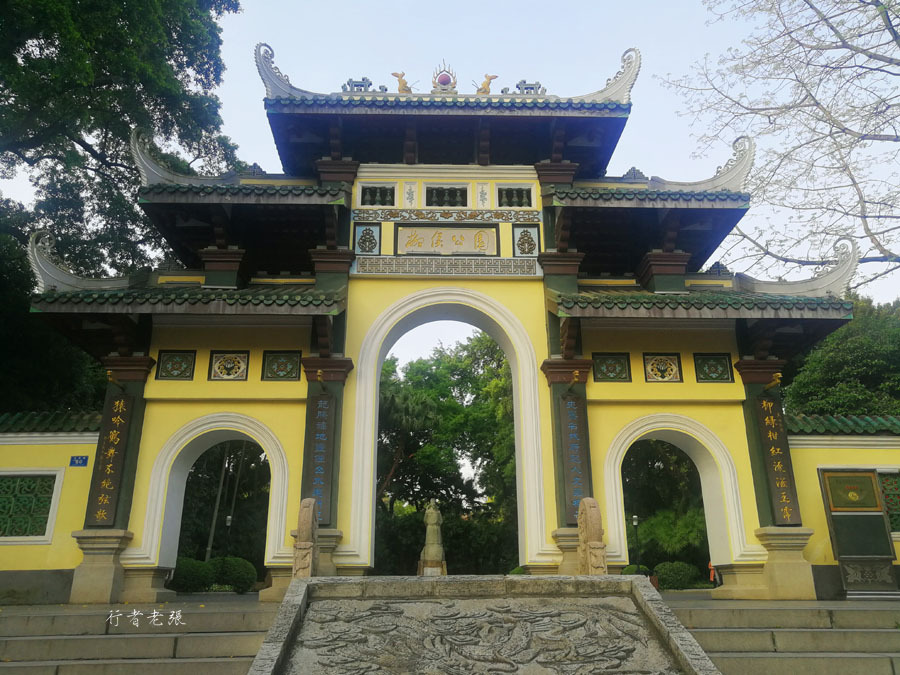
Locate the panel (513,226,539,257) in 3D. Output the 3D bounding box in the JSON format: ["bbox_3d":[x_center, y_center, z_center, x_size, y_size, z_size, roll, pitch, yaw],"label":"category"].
[{"bbox_3d":[1.254,-1.573,11.418,0.444,0.582,0.070,0,-19,-2],"label":"panel"}]

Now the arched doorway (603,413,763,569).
[{"bbox_3d":[3.224,2.160,10.176,2.469,2.165,0.150,0,-19,-2],"label":"arched doorway"}]

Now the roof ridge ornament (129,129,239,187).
[{"bbox_3d":[-4.621,-3.115,12.176,1.897,1.169,0.200,0,-19,-2],"label":"roof ridge ornament"}]

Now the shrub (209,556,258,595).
[{"bbox_3d":[-3.646,3.995,11.793,0.808,0.603,0.808,0,-20,-1],"label":"shrub"}]

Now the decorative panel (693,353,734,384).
[{"bbox_3d":[4.082,0.472,10.836,0.591,0.469,0.070,0,-19,-2],"label":"decorative panel"}]

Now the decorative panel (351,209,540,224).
[{"bbox_3d":[-0.040,-1.980,11.498,3.142,0.226,0.080,0,-19,-2],"label":"decorative panel"}]

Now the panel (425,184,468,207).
[{"bbox_3d":[-0.057,-2.518,12.621,0.765,0.451,0.120,0,-20,-1],"label":"panel"}]

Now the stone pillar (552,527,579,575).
[{"bbox_3d":[2.022,3.607,11.139,0.823,1.069,0.780,0,-20,-2],"label":"stone pillar"}]

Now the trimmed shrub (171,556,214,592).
[{"bbox_3d":[-5.623,5.168,15.302,0.993,0.754,1.040,0,-20,-2],"label":"trimmed shrub"}]

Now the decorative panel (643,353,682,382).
[{"bbox_3d":[3.748,0.538,12.413,0.677,0.536,0.100,0,-20,-2],"label":"decorative panel"}]

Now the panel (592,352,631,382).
[{"bbox_3d":[2.847,0.536,12.386,0.665,0.535,0.100,0,-20,-2],"label":"panel"}]

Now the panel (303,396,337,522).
[{"bbox_3d":[-1.839,1.708,9.900,0.369,1.790,0.060,0,-19,-2],"label":"panel"}]

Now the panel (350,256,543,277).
[{"bbox_3d":[-0.056,-1.197,12.084,3.147,0.350,0.100,0,-20,-1],"label":"panel"}]

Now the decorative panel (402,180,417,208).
[{"bbox_3d":[-0.645,-2.346,11.626,0.227,0.505,0.060,0,-19,-2],"label":"decorative panel"}]

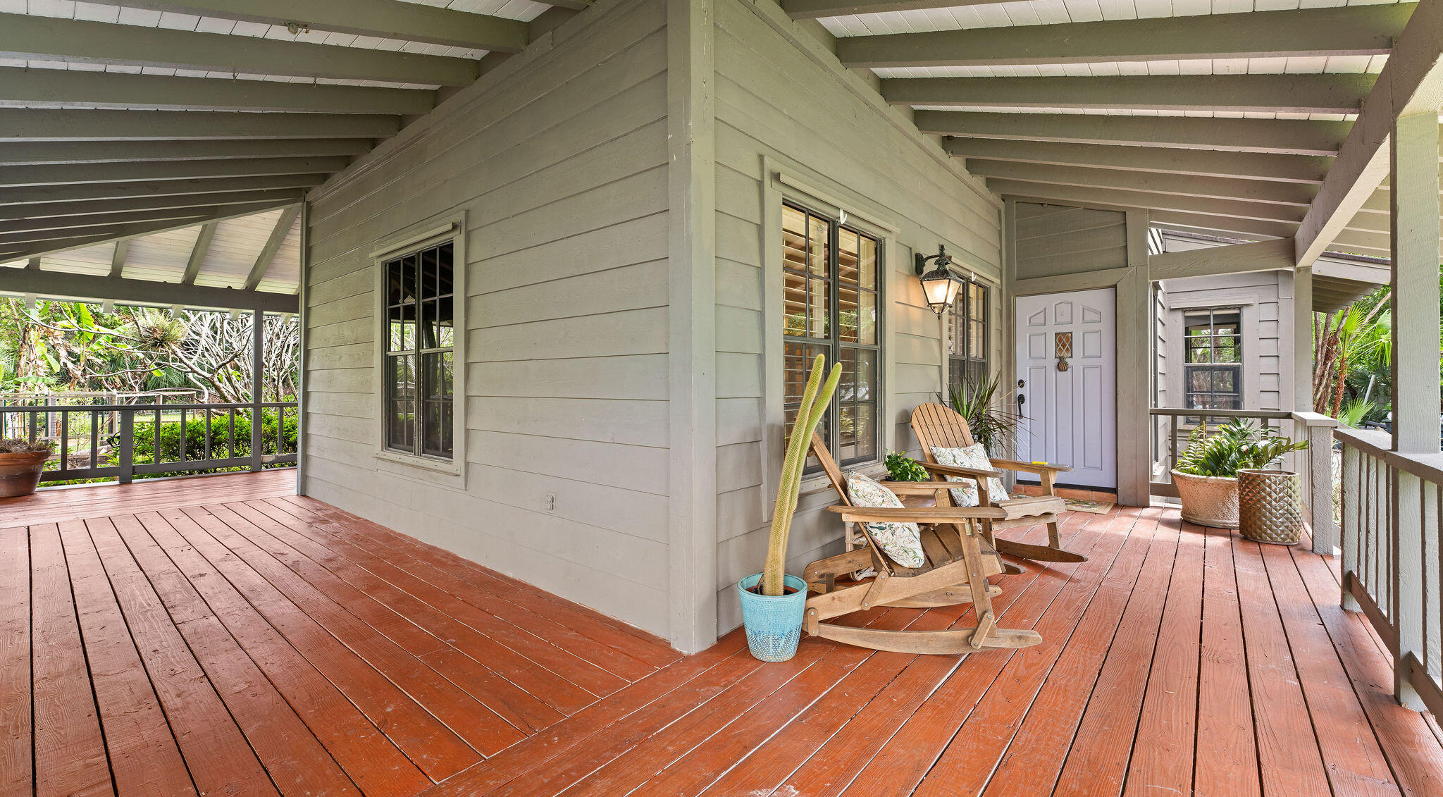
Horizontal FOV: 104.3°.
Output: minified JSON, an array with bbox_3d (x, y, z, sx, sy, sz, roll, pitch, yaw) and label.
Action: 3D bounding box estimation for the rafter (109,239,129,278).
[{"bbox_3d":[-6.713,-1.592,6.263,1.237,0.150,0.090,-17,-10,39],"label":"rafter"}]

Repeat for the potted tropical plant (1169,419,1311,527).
[{"bbox_3d":[4.249,0.617,4.706,0.740,0.890,0.700,1,2,41],"label":"potted tropical plant"}]

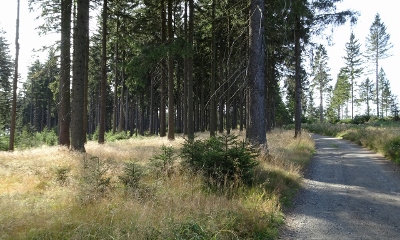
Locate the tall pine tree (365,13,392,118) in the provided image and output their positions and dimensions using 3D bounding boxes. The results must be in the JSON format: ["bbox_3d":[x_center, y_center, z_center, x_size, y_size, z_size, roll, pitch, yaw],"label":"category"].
[{"bbox_3d":[32.087,-9.797,54.000,5.030,19.050,5.030,0,-1,0],"label":"tall pine tree"}]

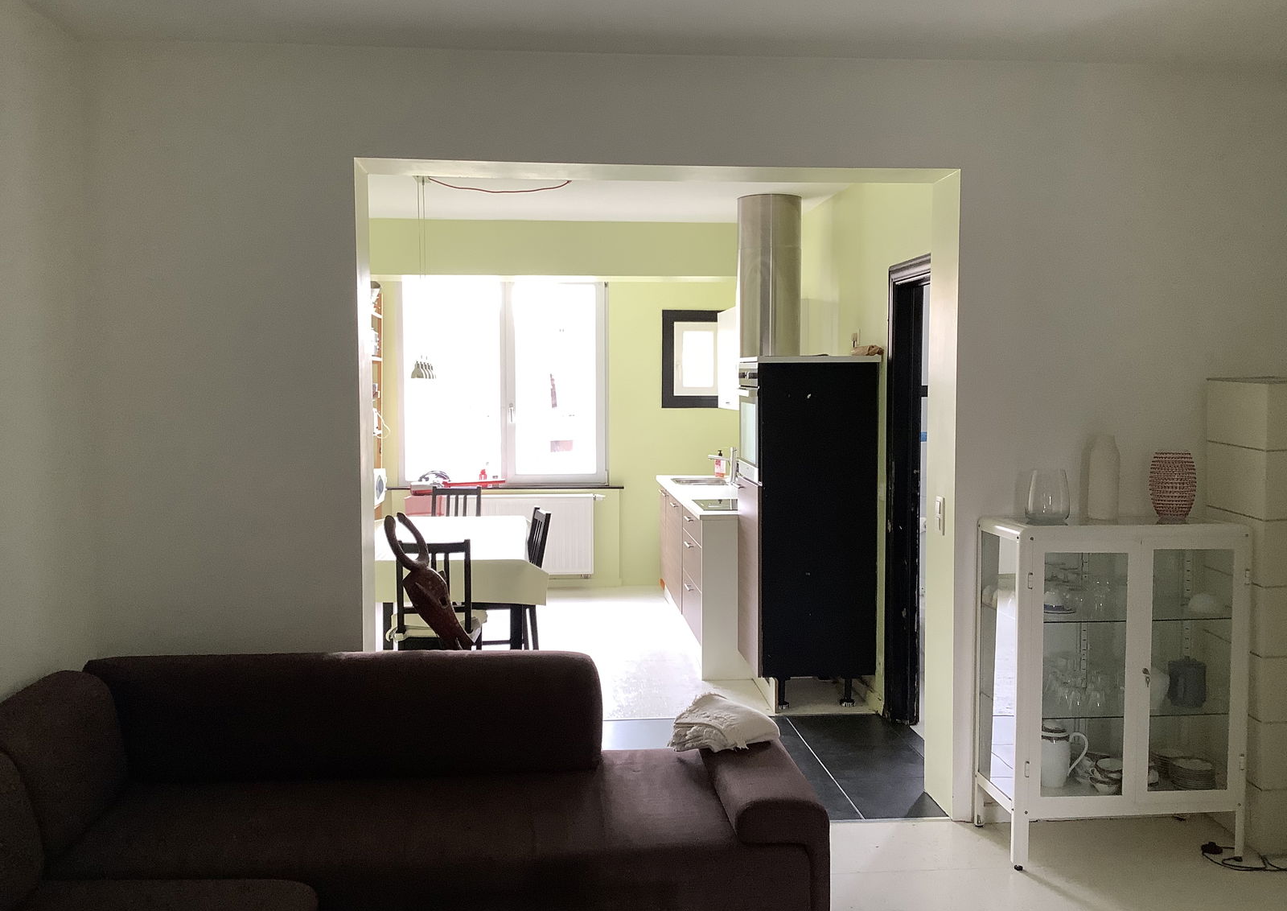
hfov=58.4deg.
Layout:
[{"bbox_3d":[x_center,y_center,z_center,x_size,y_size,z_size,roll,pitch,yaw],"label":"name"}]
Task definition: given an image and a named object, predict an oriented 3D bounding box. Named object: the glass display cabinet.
[{"bbox_3d":[1.611,0.791,4.007,0.800,1.135,0.395,0,3,-4],"label":"glass display cabinet"}]

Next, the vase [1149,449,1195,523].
[{"bbox_3d":[1.846,0.103,4.012,0.149,0.234,0.149,0,3,-4],"label":"vase"}]

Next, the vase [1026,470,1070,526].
[{"bbox_3d":[1.403,0.138,3.995,0.145,0.172,0.145,0,3,-4],"label":"vase"}]

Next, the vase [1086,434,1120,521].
[{"bbox_3d":[1.611,0.074,4.022,0.104,0.293,0.104,0,3,-4],"label":"vase"}]

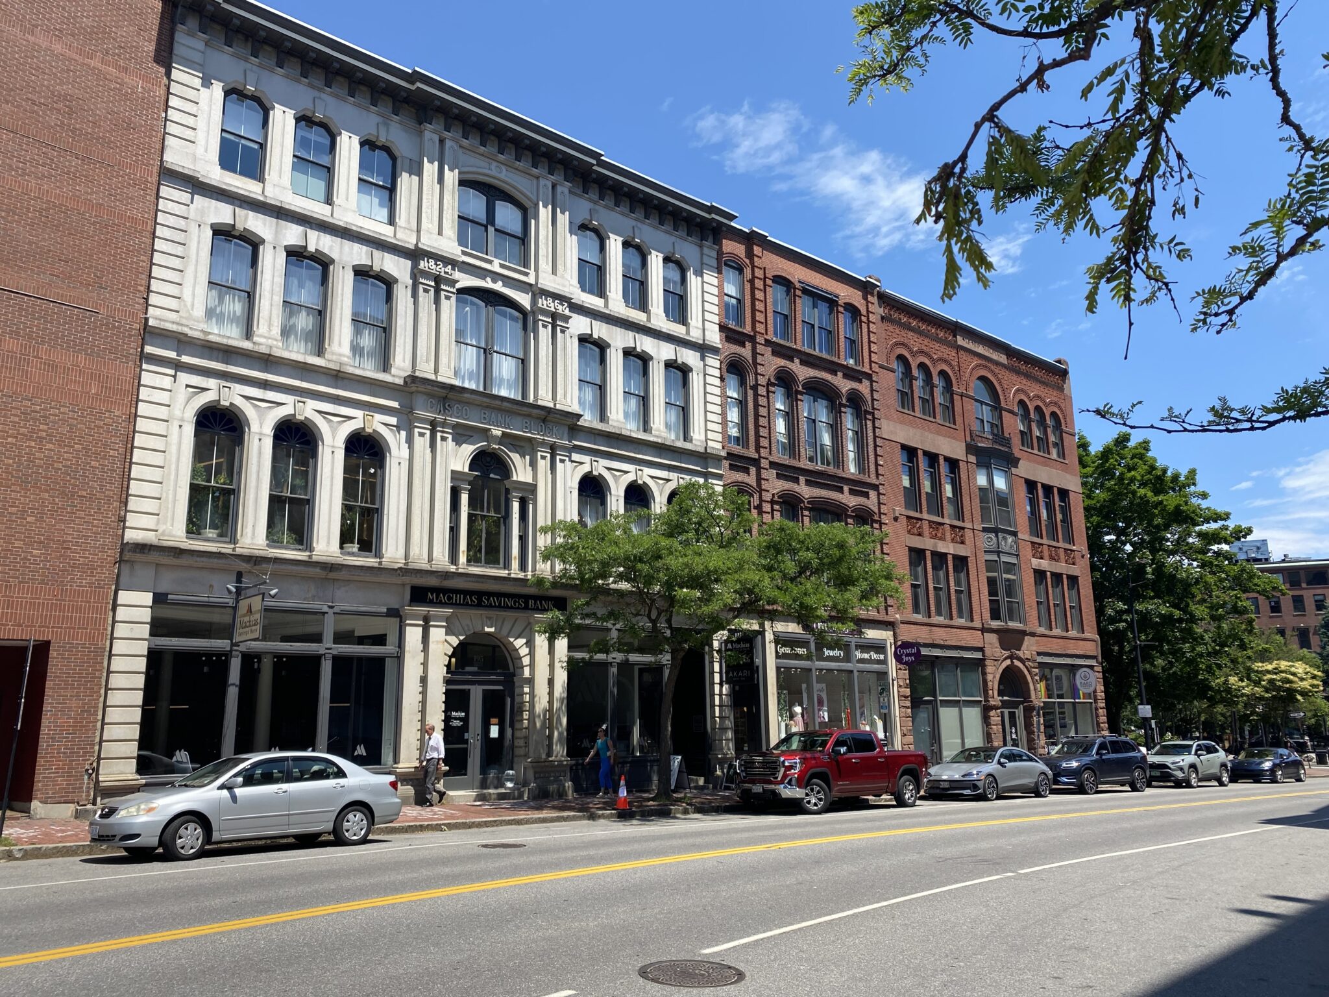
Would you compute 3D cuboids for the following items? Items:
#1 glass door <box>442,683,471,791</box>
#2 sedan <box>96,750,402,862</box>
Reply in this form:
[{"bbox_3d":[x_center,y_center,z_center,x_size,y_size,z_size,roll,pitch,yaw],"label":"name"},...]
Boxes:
[{"bbox_3d":[-4.904,5.683,23.697,0.950,2.430,0.080,10,-17,-40],"label":"glass door"},{"bbox_3d":[-6.346,4.701,15.589,1.720,1.470,4.530,-13,-19,42],"label":"sedan"}]

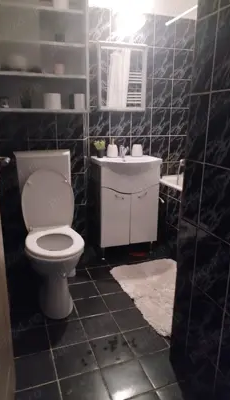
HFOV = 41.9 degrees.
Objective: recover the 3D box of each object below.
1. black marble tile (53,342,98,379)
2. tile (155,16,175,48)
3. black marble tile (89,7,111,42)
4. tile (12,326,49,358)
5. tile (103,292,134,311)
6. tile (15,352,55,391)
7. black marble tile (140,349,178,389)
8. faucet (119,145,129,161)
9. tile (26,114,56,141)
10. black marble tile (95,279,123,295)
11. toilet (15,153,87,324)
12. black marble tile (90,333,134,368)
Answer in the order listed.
[{"bbox_3d":[-0.206,0.821,1.544,0.200,0.010,0.200,-5,16,-20],"label":"black marble tile"},{"bbox_3d":[0.440,-1.481,2.650,0.200,0.252,0.010,-5,16,-20],"label":"tile"},{"bbox_3d":[-0.130,-1.433,2.445,0.200,0.252,0.010,-5,16,-20],"label":"black marble tile"},{"bbox_3d":[-0.465,0.786,1.656,0.200,0.010,0.200,-5,16,-20],"label":"tile"},{"bbox_3d":[0.032,0.691,2.059,0.202,0.010,0.199,-5,16,-20],"label":"tile"},{"bbox_3d":[-0.396,0.837,1.475,0.200,0.010,0.200,-5,16,-20],"label":"tile"},{"bbox_3d":[0.234,0.841,1.496,0.185,0.010,0.200,-5,16,-20],"label":"black marble tile"},{"bbox_3d":[0.083,-0.417,2.638,0.050,0.130,0.110,-5,16,-20],"label":"faucet"},{"bbox_3d":[-0.504,-0.532,2.082,0.193,0.222,0.010,-5,16,-20],"label":"tile"},{"bbox_3d":[-0.040,0.636,2.236,0.200,0.010,0.200,-5,16,-20],"label":"black marble tile"},{"bbox_3d":[-0.406,0.204,1.946,0.390,0.977,0.665,-5,16,-20],"label":"toilet"},{"bbox_3d":[-0.020,0.810,1.627,0.202,0.010,0.199,-5,16,-20],"label":"black marble tile"}]

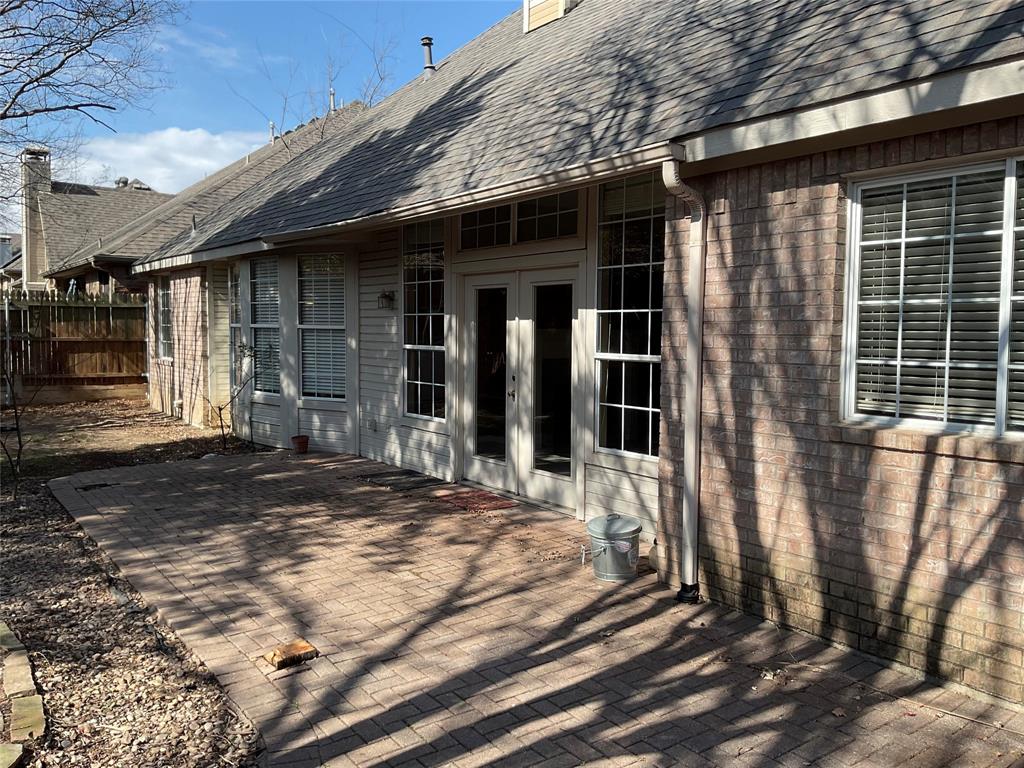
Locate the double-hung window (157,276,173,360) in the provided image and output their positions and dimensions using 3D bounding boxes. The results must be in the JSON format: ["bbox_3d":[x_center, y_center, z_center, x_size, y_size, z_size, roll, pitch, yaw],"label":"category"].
[{"bbox_3d":[-6.145,-1.181,15.230,0.100,1.520,1.000,-2,4,-36],"label":"double-hung window"}]

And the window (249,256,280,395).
[{"bbox_3d":[-3.331,-0.788,11.640,0.100,1.860,0.770,-3,5,-45],"label":"window"}]

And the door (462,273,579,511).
[{"bbox_3d":[0.033,-0.006,8.023,0.110,2.080,1.810,-2,4,-36],"label":"door"}]

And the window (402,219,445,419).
[{"bbox_3d":[-0.933,-0.729,9.305,0.100,2.240,0.930,-2,4,-36],"label":"window"}]

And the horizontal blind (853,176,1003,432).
[{"bbox_3d":[1.982,-0.401,4.072,0.060,1.140,0.750,-2,4,-36],"label":"horizontal blind"}]

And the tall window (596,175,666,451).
[{"bbox_3d":[0.973,-0.543,6.657,0.100,2.240,0.920,-2,4,-36],"label":"tall window"}]

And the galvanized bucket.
[{"bbox_3d":[0.670,1.044,5.555,0.350,0.390,0.350,1,4,0],"label":"galvanized bucket"}]

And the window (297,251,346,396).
[{"bbox_3d":[-2.395,-0.722,10.910,0.780,1.860,0.100,3,4,30],"label":"window"}]

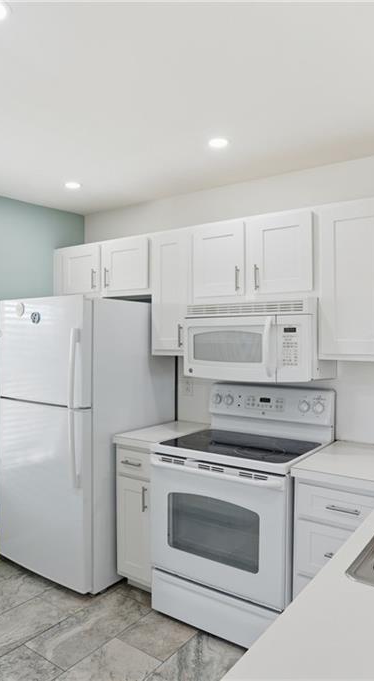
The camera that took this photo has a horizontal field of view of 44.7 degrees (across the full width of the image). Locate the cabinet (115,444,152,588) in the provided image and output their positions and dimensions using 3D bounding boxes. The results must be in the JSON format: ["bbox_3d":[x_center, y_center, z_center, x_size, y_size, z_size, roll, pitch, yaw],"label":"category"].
[{"bbox_3d":[-0.106,1.023,2.795,0.312,0.866,0.622,0,0,36],"label":"cabinet"}]

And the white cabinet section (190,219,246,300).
[{"bbox_3d":[0.264,-0.453,2.761,0.362,0.439,0.330,0,0,33],"label":"white cabinet section"}]

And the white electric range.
[{"bbox_3d":[0.303,0.861,2.437,0.769,1.194,0.697,0,0,36],"label":"white electric range"}]

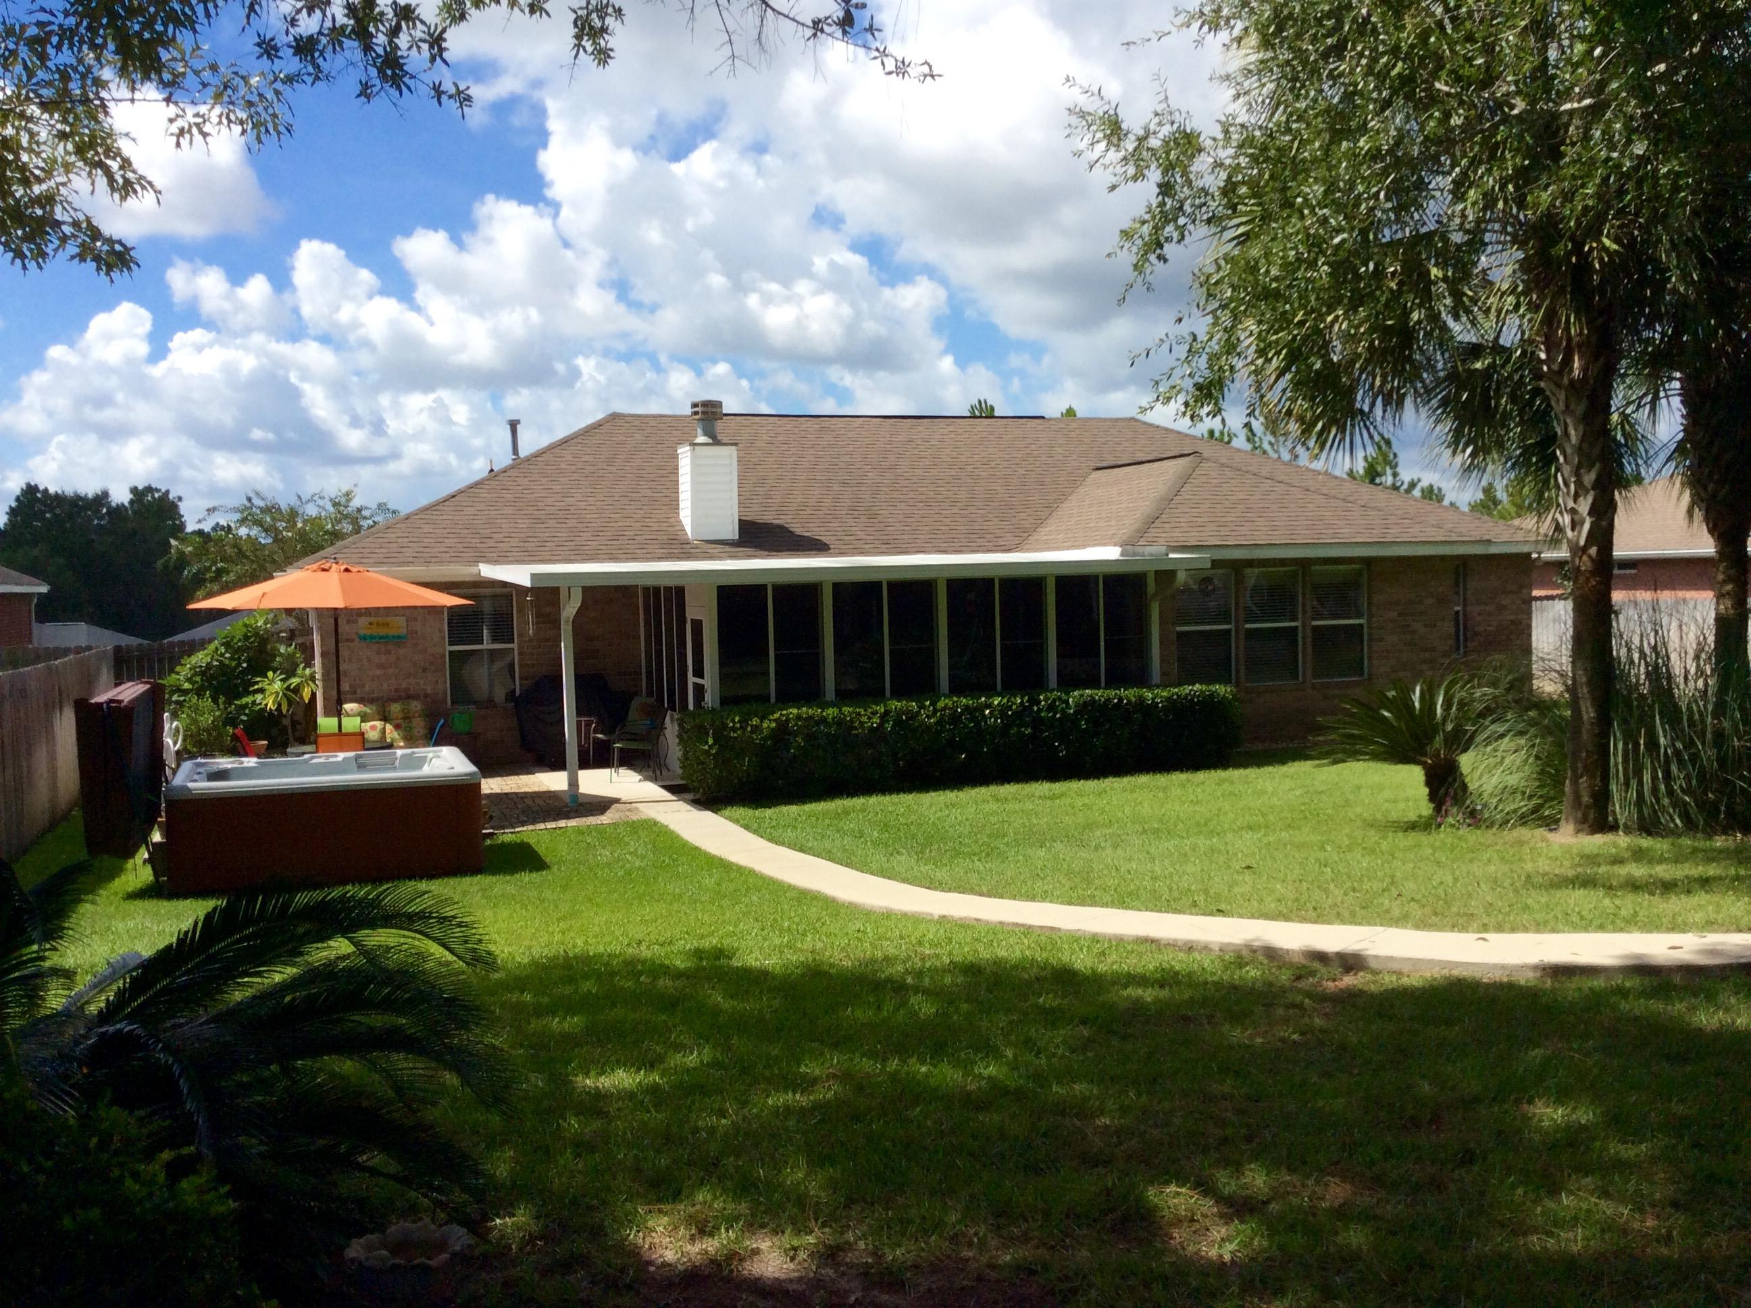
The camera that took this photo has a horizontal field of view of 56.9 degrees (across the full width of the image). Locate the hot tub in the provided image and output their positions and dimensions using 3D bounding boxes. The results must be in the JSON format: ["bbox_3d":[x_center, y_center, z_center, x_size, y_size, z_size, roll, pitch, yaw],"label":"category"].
[{"bbox_3d":[-4.625,1.329,13.633,2.310,0.870,2.300,-2,3,-19],"label":"hot tub"}]

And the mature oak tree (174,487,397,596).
[{"bbox_3d":[-12.962,-1.347,36.107,5.500,4.717,5.400,-2,3,-19],"label":"mature oak tree"}]

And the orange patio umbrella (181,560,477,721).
[{"bbox_3d":[-5.345,0.352,16.057,2.640,2.588,2.640,-2,3,-19],"label":"orange patio umbrella"}]

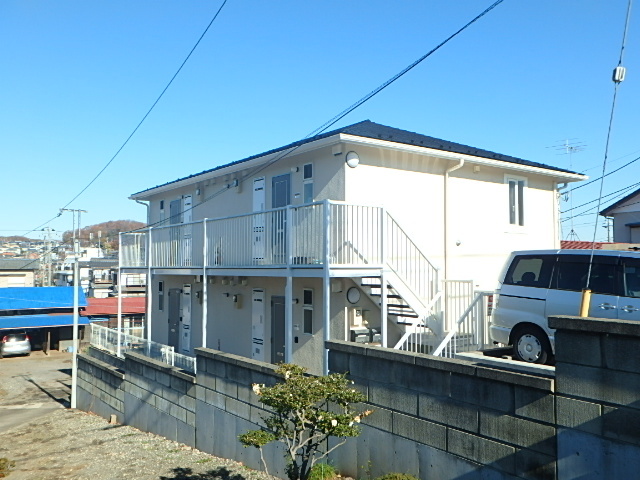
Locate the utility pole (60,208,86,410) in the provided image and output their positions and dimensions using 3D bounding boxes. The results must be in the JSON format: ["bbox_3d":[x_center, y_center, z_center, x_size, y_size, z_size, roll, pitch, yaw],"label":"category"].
[{"bbox_3d":[-5.537,1.542,13.008,0.550,4.530,0.160,0,-3,0],"label":"utility pole"}]

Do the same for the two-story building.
[{"bbox_3d":[0.124,0.147,17.862,9.430,7.279,12.420,2,-3,-37],"label":"two-story building"}]

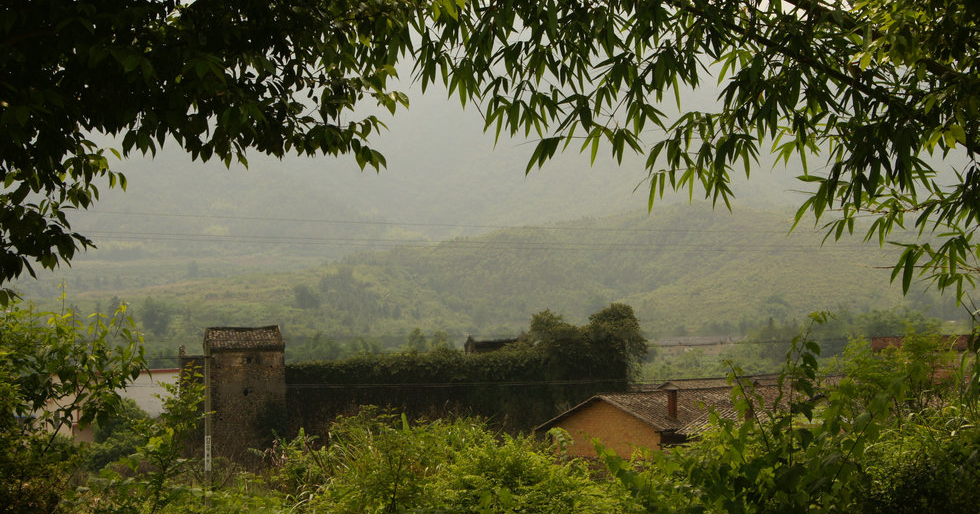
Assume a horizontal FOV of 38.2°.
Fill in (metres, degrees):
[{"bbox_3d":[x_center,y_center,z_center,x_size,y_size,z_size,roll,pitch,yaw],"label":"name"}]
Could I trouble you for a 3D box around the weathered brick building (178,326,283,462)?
[{"bbox_3d":[-15.650,8.200,86.000,5.800,8.000,5.200,0,1,-16],"label":"weathered brick building"}]

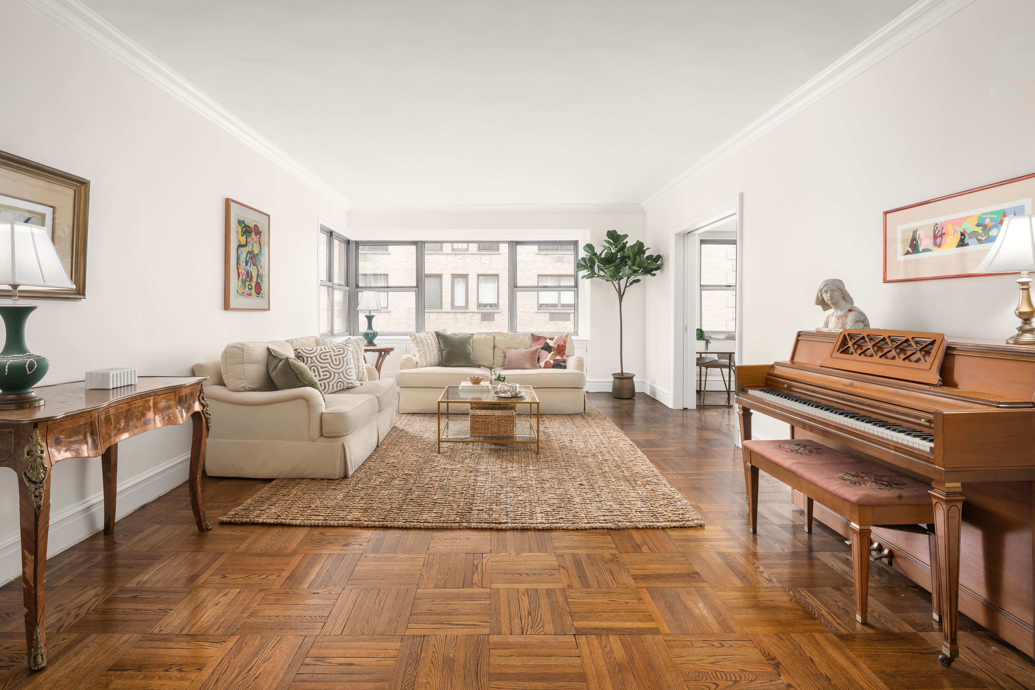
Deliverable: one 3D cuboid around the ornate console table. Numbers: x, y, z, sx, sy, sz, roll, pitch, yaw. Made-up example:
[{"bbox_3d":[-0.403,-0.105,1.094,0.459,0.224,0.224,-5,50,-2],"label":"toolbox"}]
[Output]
[{"bbox_3d":[-1.947,0.635,2.170,0.660,0.840,1.120,0,4,-2],"label":"ornate console table"}]

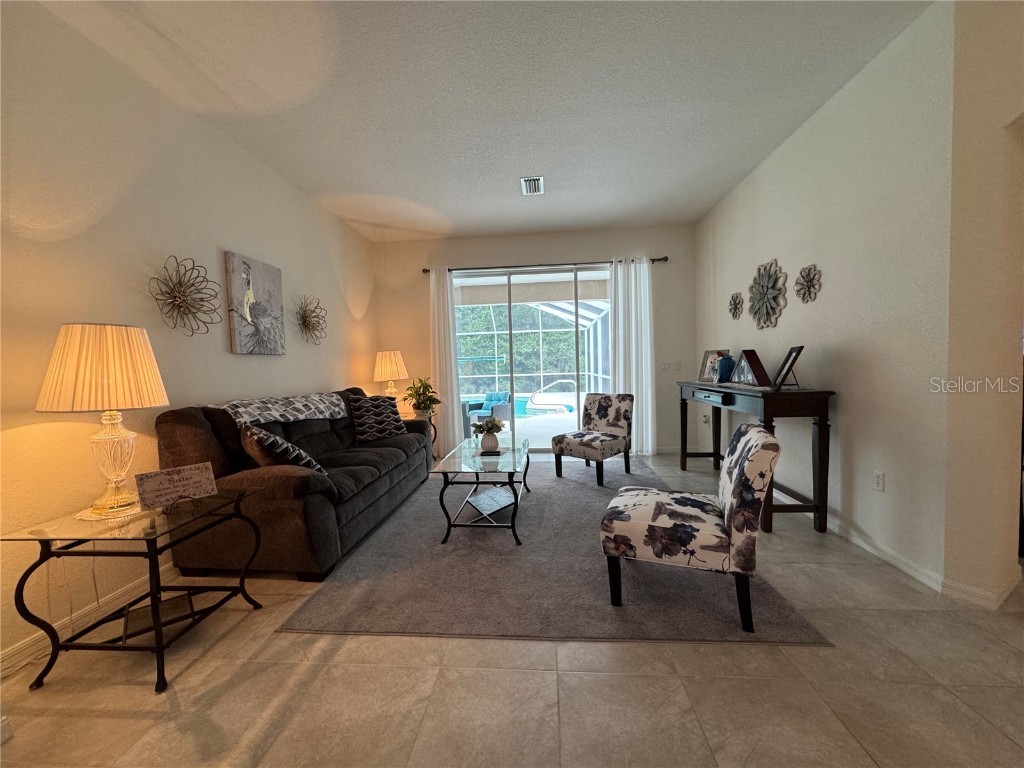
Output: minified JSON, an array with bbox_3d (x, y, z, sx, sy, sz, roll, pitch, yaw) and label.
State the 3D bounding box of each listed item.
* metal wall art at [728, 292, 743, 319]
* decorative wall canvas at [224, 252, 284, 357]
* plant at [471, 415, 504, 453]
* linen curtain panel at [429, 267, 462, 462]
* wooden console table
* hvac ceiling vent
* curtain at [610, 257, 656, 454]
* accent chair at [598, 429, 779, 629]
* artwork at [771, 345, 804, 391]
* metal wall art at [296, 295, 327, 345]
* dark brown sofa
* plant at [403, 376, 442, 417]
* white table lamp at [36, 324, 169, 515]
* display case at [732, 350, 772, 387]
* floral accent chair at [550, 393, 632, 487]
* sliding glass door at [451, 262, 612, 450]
[{"bbox_3d":[2.196,-0.762,4.075,0.040,0.270,0.275,-1,2,5],"label":"metal wall art"},{"bbox_3d":[-2.006,-0.598,3.279,0.038,0.737,0.578,-1,3,5],"label":"decorative wall canvas"},{"bbox_3d":[-0.167,0.379,3.315,0.269,0.299,0.257,-1,3,5],"label":"plant"},{"bbox_3d":[-0.860,-0.280,5.434,0.358,2.486,0.108,-1,3,5],"label":"linen curtain panel"},{"bbox_3d":[1.984,0.494,3.641,0.464,0.956,1.763,-1,3,5],"label":"wooden console table"},{"bbox_3d":[0.203,-1.878,3.949,0.210,0.020,0.390,-1,2,5],"label":"hvac ceiling vent"},{"bbox_3d":[1.542,-0.348,5.231,0.540,2.500,0.110,-1,2,5],"label":"curtain"},{"bbox_3d":[0.865,0.636,2.077,0.720,0.830,0.560,-1,3,23],"label":"accent chair"},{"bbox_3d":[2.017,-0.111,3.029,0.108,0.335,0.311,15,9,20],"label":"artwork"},{"bbox_3d":[-1.928,-0.610,3.926,0.084,0.460,0.460,-1,3,5],"label":"metal wall art"},{"bbox_3d":[-1.397,0.577,3.354,0.970,0.970,2.140,-1,2,5],"label":"dark brown sofa"},{"bbox_3d":[-1.117,0.162,5.092,0.448,0.502,0.430,-1,3,5],"label":"plant"},{"bbox_3d":[-1.861,0.162,1.924,0.442,0.843,0.442,-1,3,5],"label":"white table lamp"},{"bbox_3d":[2.046,-0.137,3.572,0.100,0.295,0.560,-1,2,5],"label":"display case"},{"bbox_3d":[0.865,0.538,4.385,0.556,0.851,0.741,1,4,44],"label":"floral accent chair"},{"bbox_3d":[0.406,-0.315,5.447,2.550,2.440,0.120,-1,2,5],"label":"sliding glass door"}]

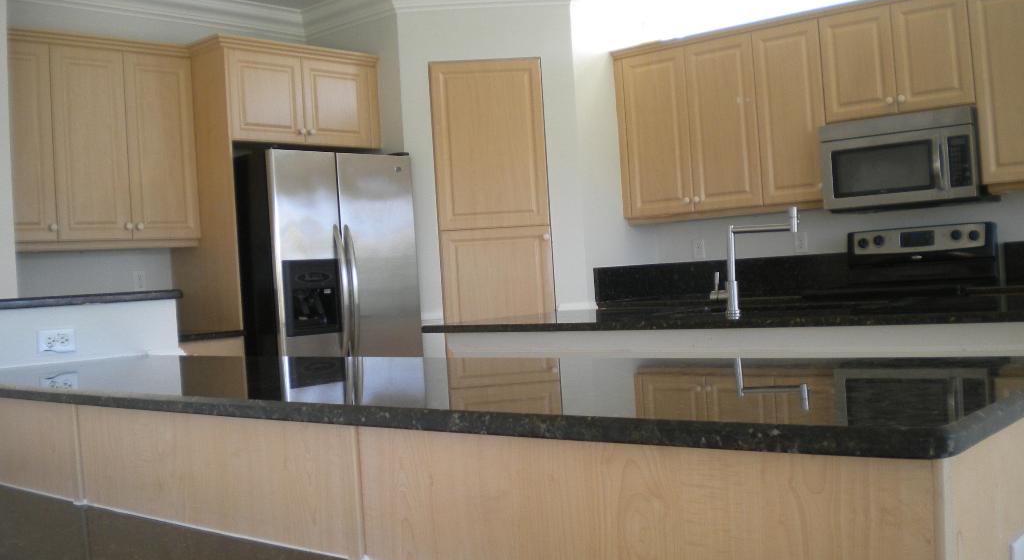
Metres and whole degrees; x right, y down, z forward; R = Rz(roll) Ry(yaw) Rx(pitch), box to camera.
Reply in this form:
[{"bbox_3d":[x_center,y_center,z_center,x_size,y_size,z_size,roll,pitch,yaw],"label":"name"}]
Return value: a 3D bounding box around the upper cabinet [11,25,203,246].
[{"bbox_3d":[-2.095,-0.650,5.097,0.335,1.016,1.016,-2,2,43],"label":"upper cabinet"}]

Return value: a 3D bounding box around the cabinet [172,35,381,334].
[{"bbox_3d":[-1.276,-0.492,5.712,0.686,1.459,0.997,-2,2,43],"label":"cabinet"}]

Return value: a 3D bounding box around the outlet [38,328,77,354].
[{"bbox_3d":[-1.512,0.202,3.440,0.116,0.072,0.010,-4,1,-28],"label":"outlet"}]

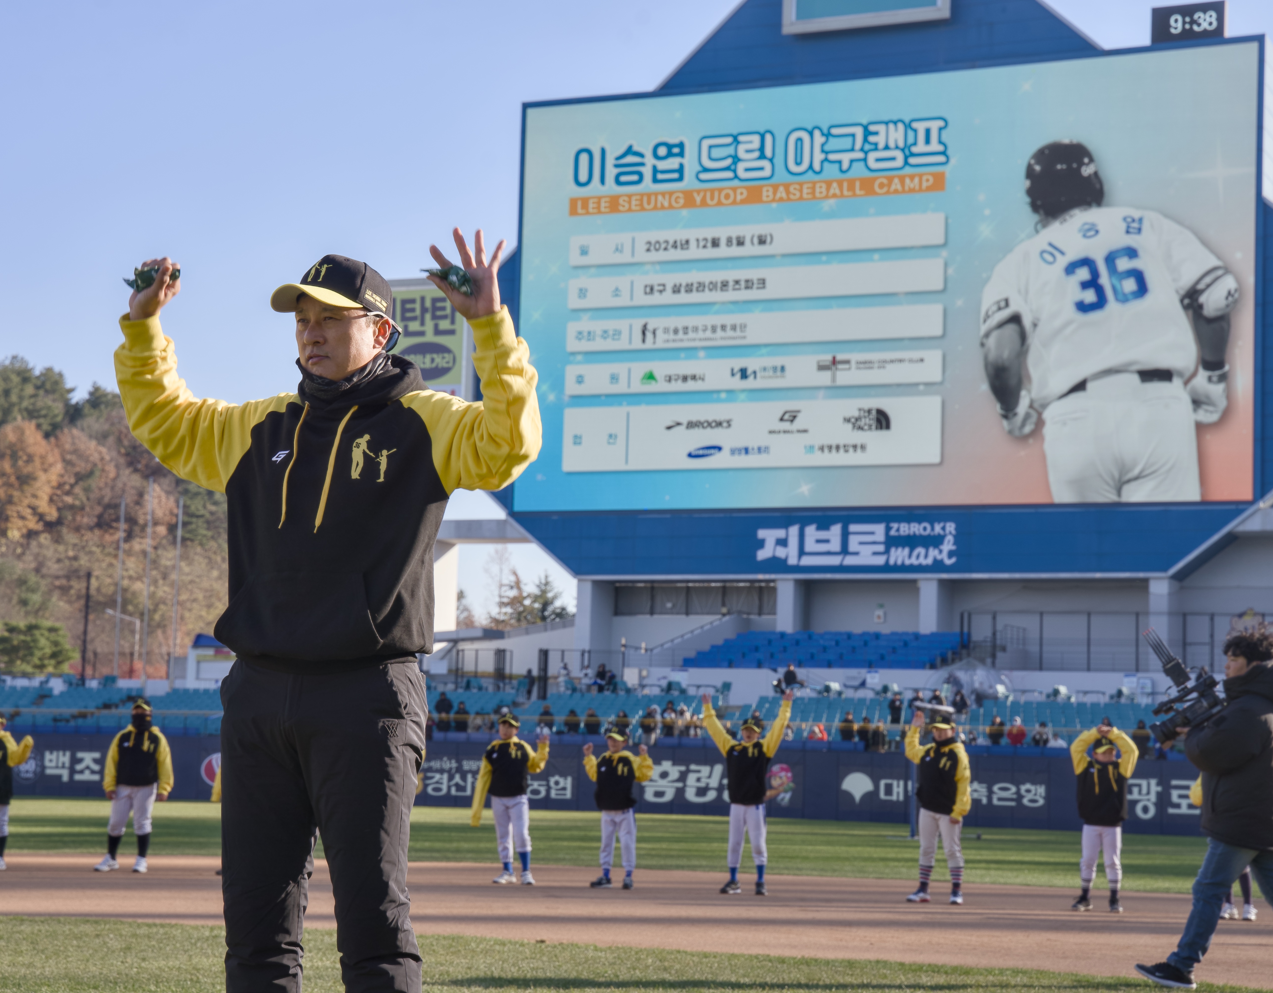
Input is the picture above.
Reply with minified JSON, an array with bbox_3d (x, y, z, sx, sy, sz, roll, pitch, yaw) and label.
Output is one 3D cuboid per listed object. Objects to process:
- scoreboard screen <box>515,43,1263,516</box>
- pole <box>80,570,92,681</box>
[{"bbox_3d":[10.717,-9.523,121.040,36.000,20.250,0.600,-1,-6,25],"label":"scoreboard screen"},{"bbox_3d":[-23.208,5.552,110.000,0.200,4.920,0.200,3,-6,-12],"label":"pole"}]

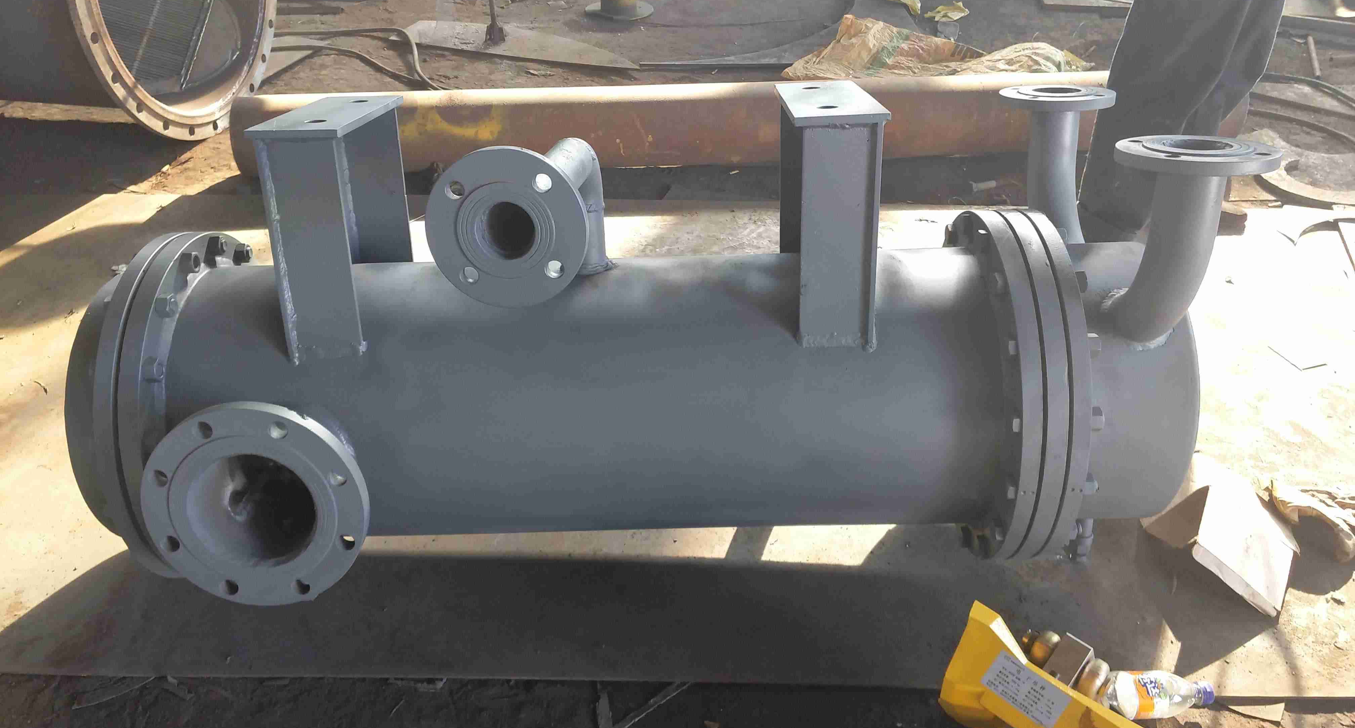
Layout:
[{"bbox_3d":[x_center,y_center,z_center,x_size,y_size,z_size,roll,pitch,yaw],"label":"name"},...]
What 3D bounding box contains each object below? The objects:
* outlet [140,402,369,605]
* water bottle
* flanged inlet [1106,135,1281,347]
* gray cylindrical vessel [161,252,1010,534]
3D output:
[{"bbox_3d":[-0.531,0.161,1.290,0.285,0.285,0.135,-1,22,0],"label":"outlet"},{"bbox_3d":[0.640,0.445,1.315,0.168,0.065,0.065,-2,37,-1],"label":"water bottle"},{"bbox_3d":[0.615,-0.131,1.217,0.178,0.278,0.205,-1,22,1],"label":"flanged inlet"},{"bbox_3d":[-0.127,0.047,1.537,1.147,0.426,0.426,-1,29,0],"label":"gray cylindrical vessel"}]

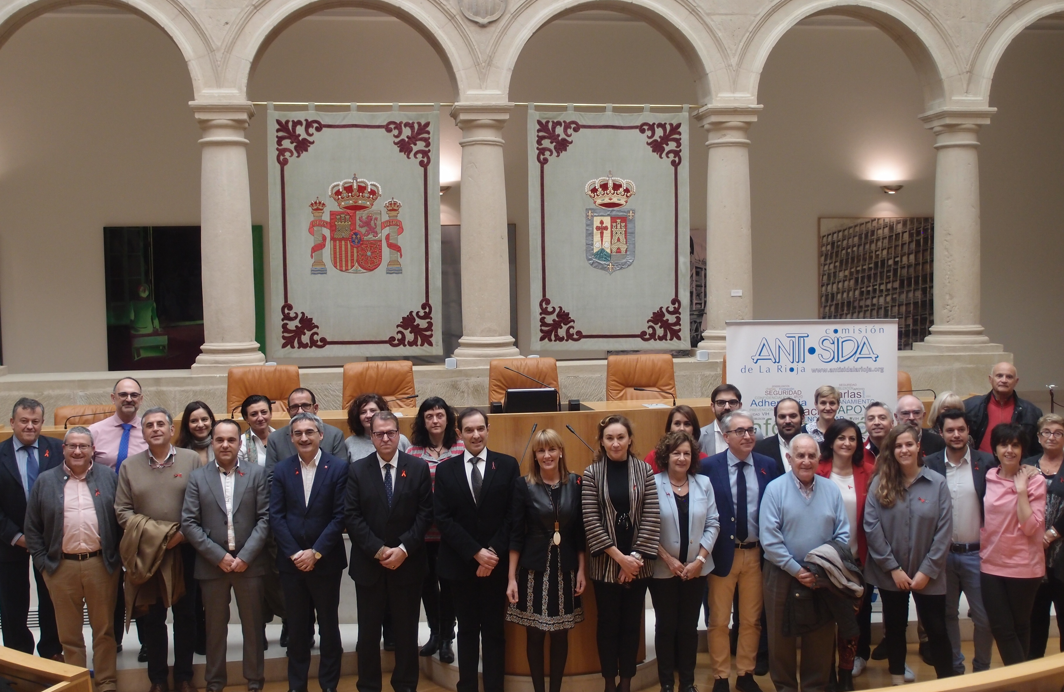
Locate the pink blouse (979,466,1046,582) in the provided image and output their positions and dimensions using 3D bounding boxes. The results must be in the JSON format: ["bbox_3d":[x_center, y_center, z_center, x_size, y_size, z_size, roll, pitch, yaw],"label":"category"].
[{"bbox_3d":[2.956,1.092,7.179,0.420,0.701,0.300,0,3,18],"label":"pink blouse"}]

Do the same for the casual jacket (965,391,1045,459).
[{"bbox_3d":[3.546,0.693,8.768,0.600,0.730,0.320,0,3,14],"label":"casual jacket"}]

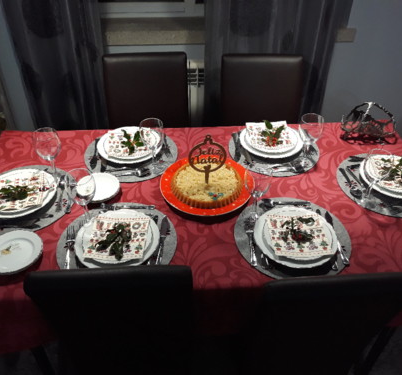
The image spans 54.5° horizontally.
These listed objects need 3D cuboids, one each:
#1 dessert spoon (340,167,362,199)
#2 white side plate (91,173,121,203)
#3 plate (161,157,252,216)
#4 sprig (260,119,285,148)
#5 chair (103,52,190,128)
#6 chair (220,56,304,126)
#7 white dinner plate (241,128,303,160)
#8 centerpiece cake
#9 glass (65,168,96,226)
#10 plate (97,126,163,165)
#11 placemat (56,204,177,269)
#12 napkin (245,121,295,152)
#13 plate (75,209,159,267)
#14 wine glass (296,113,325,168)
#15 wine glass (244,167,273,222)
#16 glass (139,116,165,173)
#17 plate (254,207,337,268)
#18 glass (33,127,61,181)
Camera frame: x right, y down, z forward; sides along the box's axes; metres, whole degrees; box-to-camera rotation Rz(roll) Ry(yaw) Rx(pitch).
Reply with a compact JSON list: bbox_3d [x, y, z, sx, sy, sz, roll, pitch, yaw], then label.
[{"bbox_3d":[0.554,-0.024,1.458,0.038,0.020,0.175,-2,42,-4],"label":"dessert spoon"},{"bbox_3d":[-0.381,0.007,1.435,0.170,0.025,0.170,-1,40,-2],"label":"white side plate"},{"bbox_3d":[0.019,-0.008,1.422,0.338,0.028,0.338,1,42,-1],"label":"plate"},{"bbox_3d":[0.289,-0.216,1.574,0.100,0.045,0.125,-2,42,-4],"label":"sprig"},{"bbox_3d":[-0.266,-0.128,2.029,0.430,0.970,0.520,-2,40,-3],"label":"chair"},{"bbox_3d":[0.307,-0.115,1.994,0.420,0.939,0.550,-2,42,-4],"label":"chair"},{"bbox_3d":[0.304,-0.193,1.676,0.266,0.028,0.266,0,40,0],"label":"white dinner plate"},{"bbox_3d":[0.024,-0.089,1.371,0.265,0.235,0.265,-1,40,-2],"label":"centerpiece cake"},{"bbox_3d":[-0.365,0.034,1.231,0.087,0.200,0.087,-2,42,-4],"label":"glass"},{"bbox_3d":[-0.296,-0.171,1.641,0.266,0.028,0.266,-1,40,-2],"label":"plate"},{"bbox_3d":[-0.261,0.176,1.224,0.373,0.004,0.373,-2,42,-4],"label":"placemat"},{"bbox_3d":[0.284,-0.217,1.602,0.167,0.022,0.167,-2,42,-4],"label":"napkin"},{"bbox_3d":[-0.255,0.169,1.212,0.257,0.026,0.257,-2,42,-4],"label":"plate"},{"bbox_3d":[0.415,-0.176,1.490,0.085,0.200,0.085,-2,42,-4],"label":"wine glass"},{"bbox_3d":[0.187,0.024,1.293,0.090,0.195,0.090,-1,40,-2],"label":"wine glass"},{"bbox_3d":[-0.185,-0.155,1.500,0.090,0.195,0.090,-1,40,-2],"label":"glass"},{"bbox_3d":[0.304,0.162,1.256,0.266,0.028,0.266,0,40,0],"label":"plate"},{"bbox_3d":[-0.559,-0.116,1.447,0.090,0.195,0.090,-1,40,-2],"label":"glass"}]

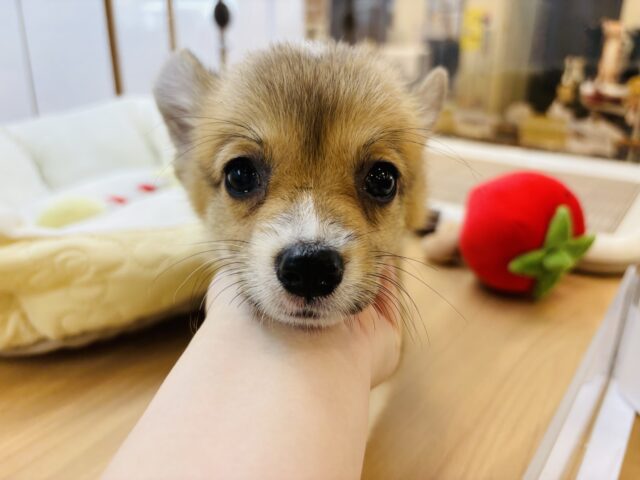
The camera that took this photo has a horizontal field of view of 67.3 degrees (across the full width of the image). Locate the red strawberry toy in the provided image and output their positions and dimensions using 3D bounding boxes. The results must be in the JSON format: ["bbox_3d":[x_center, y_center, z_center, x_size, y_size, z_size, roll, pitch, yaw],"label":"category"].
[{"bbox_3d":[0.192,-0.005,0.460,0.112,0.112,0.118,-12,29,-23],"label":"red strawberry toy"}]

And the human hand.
[{"bbox_3d":[-0.007,0.034,0.207,0.080,0.050,0.090,4,26,11],"label":"human hand"}]

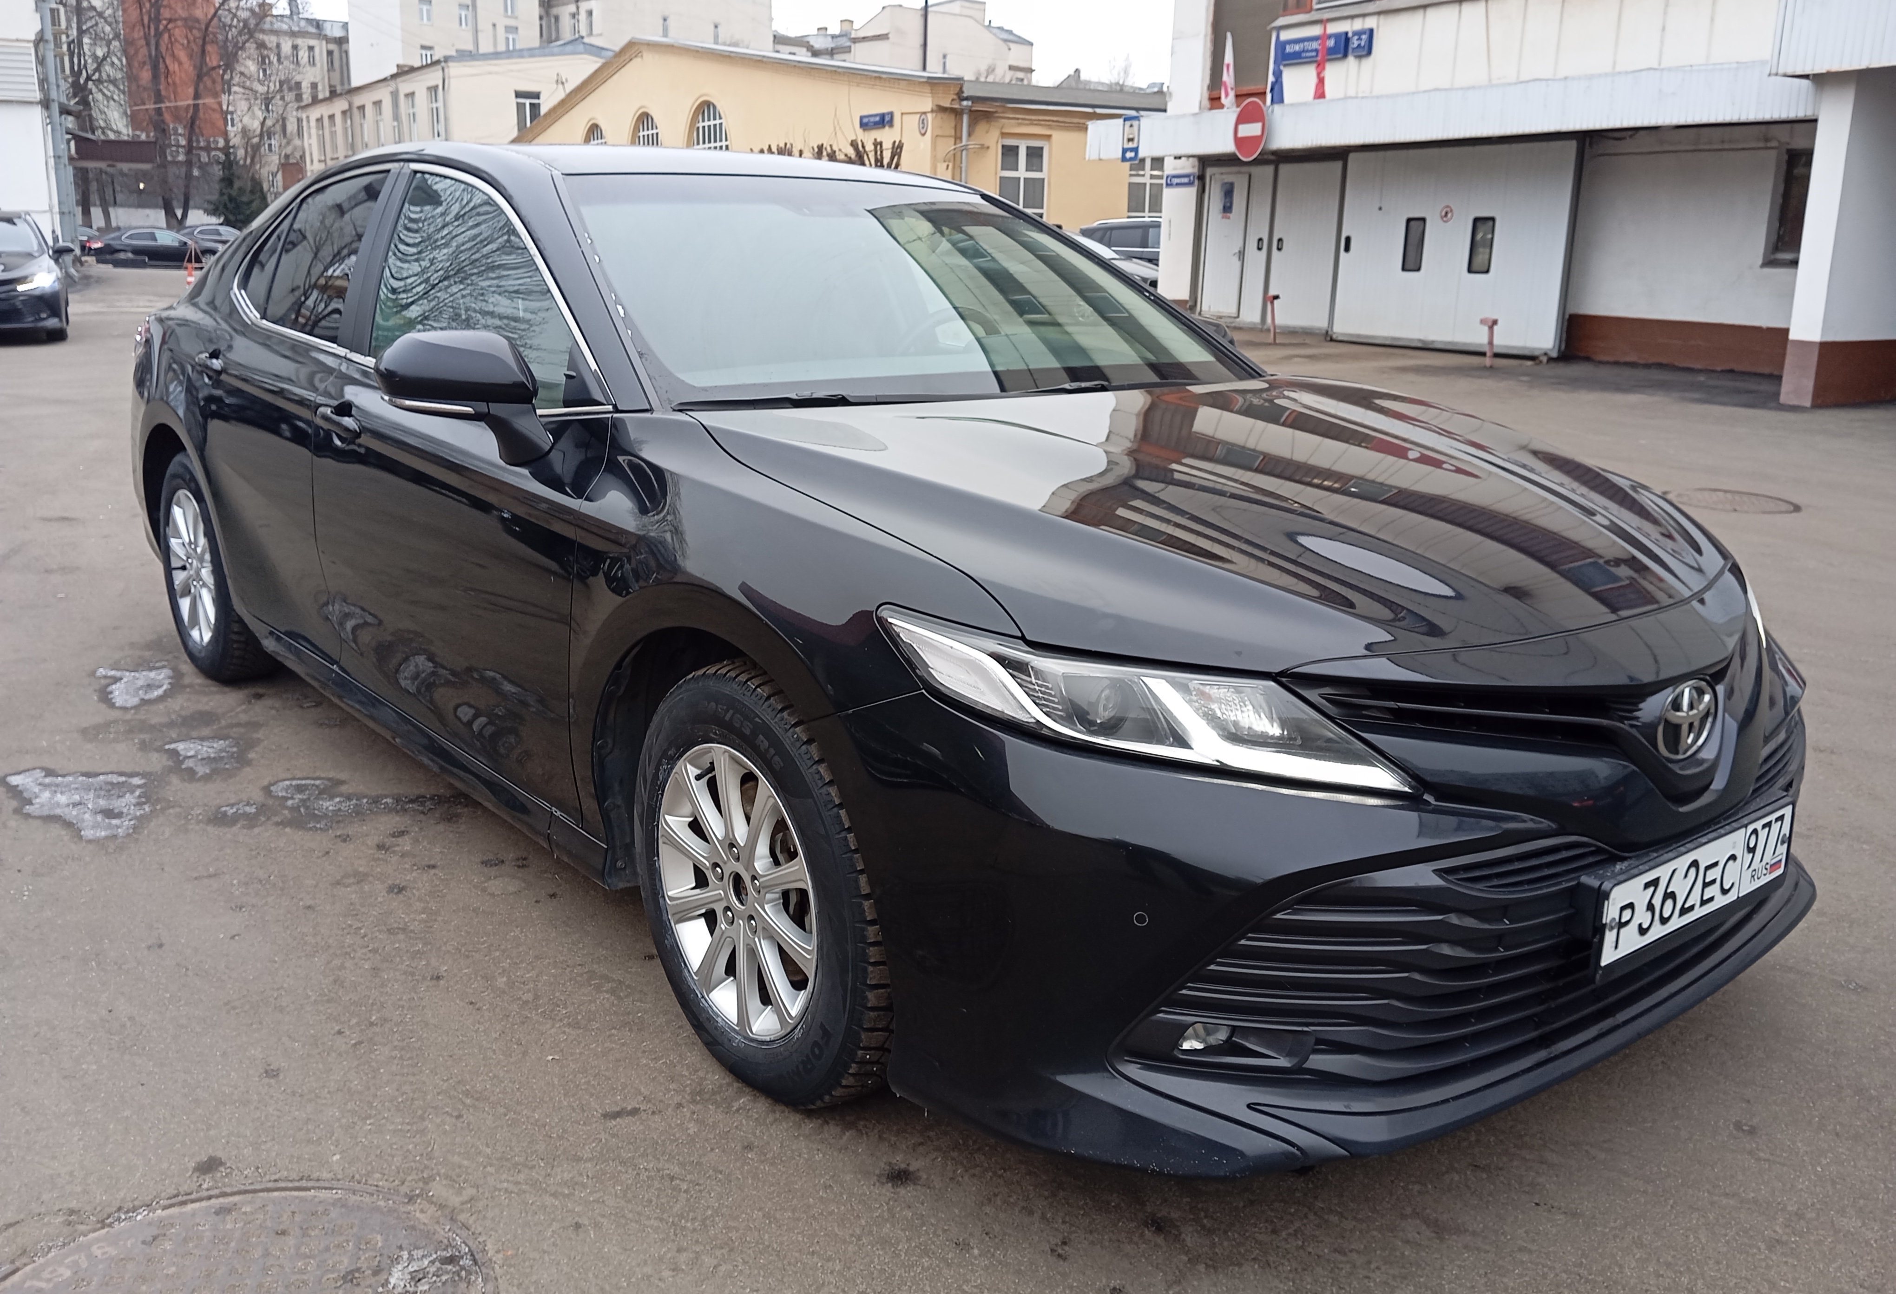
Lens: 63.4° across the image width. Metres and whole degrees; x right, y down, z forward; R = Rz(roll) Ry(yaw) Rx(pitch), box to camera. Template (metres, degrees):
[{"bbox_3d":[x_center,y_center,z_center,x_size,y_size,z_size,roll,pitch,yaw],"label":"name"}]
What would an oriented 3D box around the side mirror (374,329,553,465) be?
[{"bbox_3d":[-0.815,-0.418,2.551,0.225,0.220,0.210,-9,18,-39],"label":"side mirror"}]

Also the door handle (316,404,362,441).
[{"bbox_3d":[-1.250,-0.464,3.168,0.055,0.050,0.235,-10,18,-39],"label":"door handle"}]

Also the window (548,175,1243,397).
[{"bbox_3d":[-0.078,-0.757,3.134,1.470,0.110,0.900,-10,46,-39],"label":"window"}]

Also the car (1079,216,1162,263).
[{"bbox_3d":[5.185,-8.401,33.500,4.600,1.690,1.860,1,14,-6],"label":"car"}]

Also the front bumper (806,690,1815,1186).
[{"bbox_3d":[0.769,0.263,2.321,1.820,0.570,0.700,-9,18,-39],"label":"front bumper"}]

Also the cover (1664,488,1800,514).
[{"bbox_3d":[4.250,-0.790,8.340,0.690,0.030,0.690,-11,20,-39],"label":"cover"}]

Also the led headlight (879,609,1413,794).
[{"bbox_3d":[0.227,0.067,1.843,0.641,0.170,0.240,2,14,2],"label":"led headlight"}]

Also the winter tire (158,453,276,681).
[{"bbox_3d":[-2.050,-0.243,4.379,0.210,0.665,0.672,-10,18,-39],"label":"winter tire"}]

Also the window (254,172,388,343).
[{"bbox_3d":[-1.496,-0.930,3.645,0.180,0.390,0.760,-9,18,-39],"label":"window"}]

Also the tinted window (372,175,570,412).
[{"bbox_3d":[-0.903,-0.704,2.971,0.080,0.488,1.100,18,0,-42],"label":"tinted window"}]

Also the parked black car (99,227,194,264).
[{"bbox_3d":[-29.105,-14.778,57.000,4.880,1.450,1.840,-6,16,-30],"label":"parked black car"}]

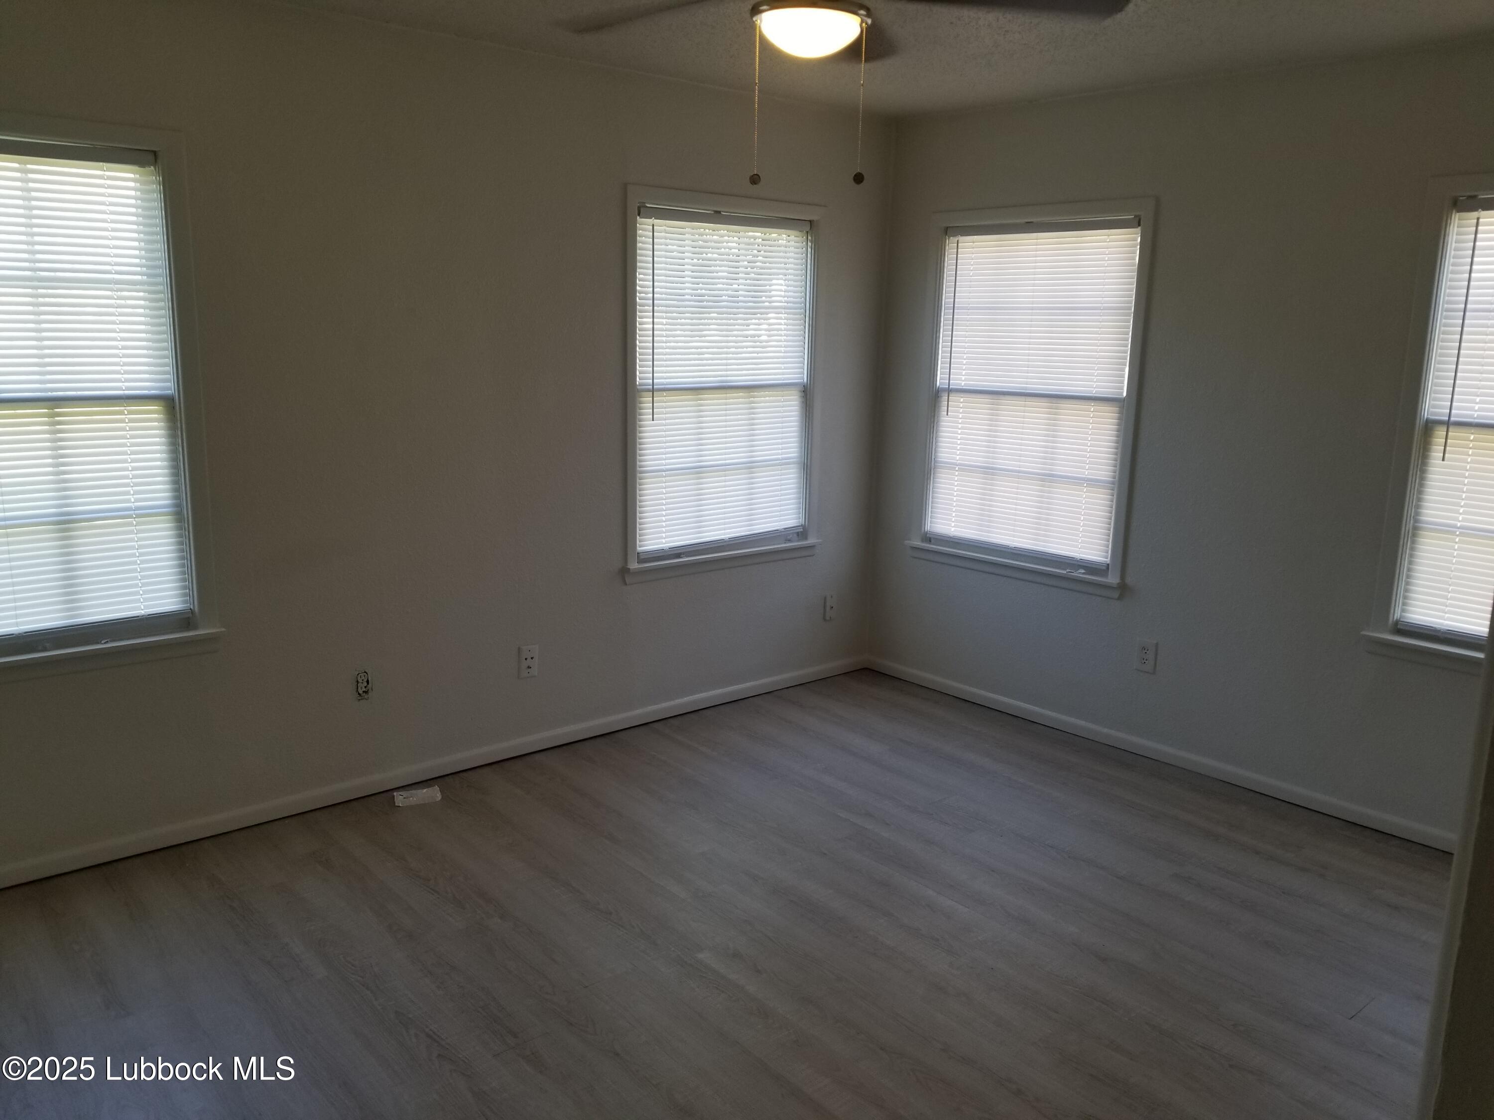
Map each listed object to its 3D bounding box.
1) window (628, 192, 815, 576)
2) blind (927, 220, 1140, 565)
[{"bbox_3d":[-0.075,-0.677,4.408,0.960,1.418,0.095,-9,15,-40],"label":"window"},{"bbox_3d":[1.093,-0.658,4.402,0.037,1.281,0.880,-9,15,-40],"label":"blind"}]

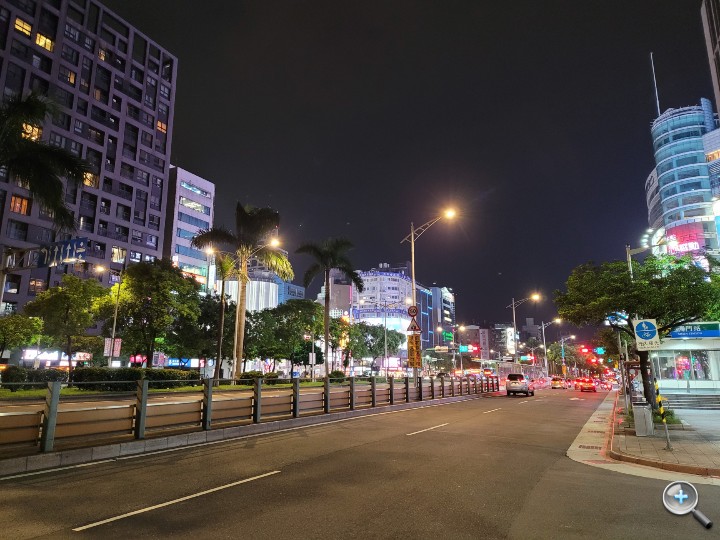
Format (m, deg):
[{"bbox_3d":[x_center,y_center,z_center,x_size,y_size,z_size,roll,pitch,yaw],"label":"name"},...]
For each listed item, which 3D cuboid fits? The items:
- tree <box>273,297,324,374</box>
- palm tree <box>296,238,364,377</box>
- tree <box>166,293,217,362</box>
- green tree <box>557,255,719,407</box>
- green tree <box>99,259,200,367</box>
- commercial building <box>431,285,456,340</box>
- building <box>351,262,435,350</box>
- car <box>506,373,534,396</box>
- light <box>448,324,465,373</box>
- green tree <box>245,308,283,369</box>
[{"bbox_3d":[-7.912,9.002,69.576,6.300,10.766,6.300,0,-11,0],"label":"tree"},{"bbox_3d":[-3.436,4.587,62.088,7.400,16.660,7.400,0,-11,0],"label":"palm tree"},{"bbox_3d":[-16.737,6.723,53.717,5.600,9.077,5.600,-5,-12,24],"label":"tree"},{"bbox_3d":[8.179,2.028,16.113,4.200,4.980,4.400,-5,-12,24],"label":"green tree"},{"bbox_3d":[-16.945,4.094,43.534,7.300,10.279,7.800,-5,-12,24],"label":"green tree"},{"bbox_3d":[34.421,30.713,254.224,15.000,40.502,24.000,-5,-12,24],"label":"commercial building"},{"bbox_3d":[13.335,21.902,212.978,20.000,41.180,34.000,-5,-12,24],"label":"building"},{"bbox_3d":[14.179,10.101,47.590,1.770,1.750,4.500,-5,-12,24],"label":"car"},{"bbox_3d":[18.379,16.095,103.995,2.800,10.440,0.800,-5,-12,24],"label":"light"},{"bbox_3d":[-10.949,8.852,62.816,4.600,8.570,4.600,0,-11,0],"label":"green tree"}]

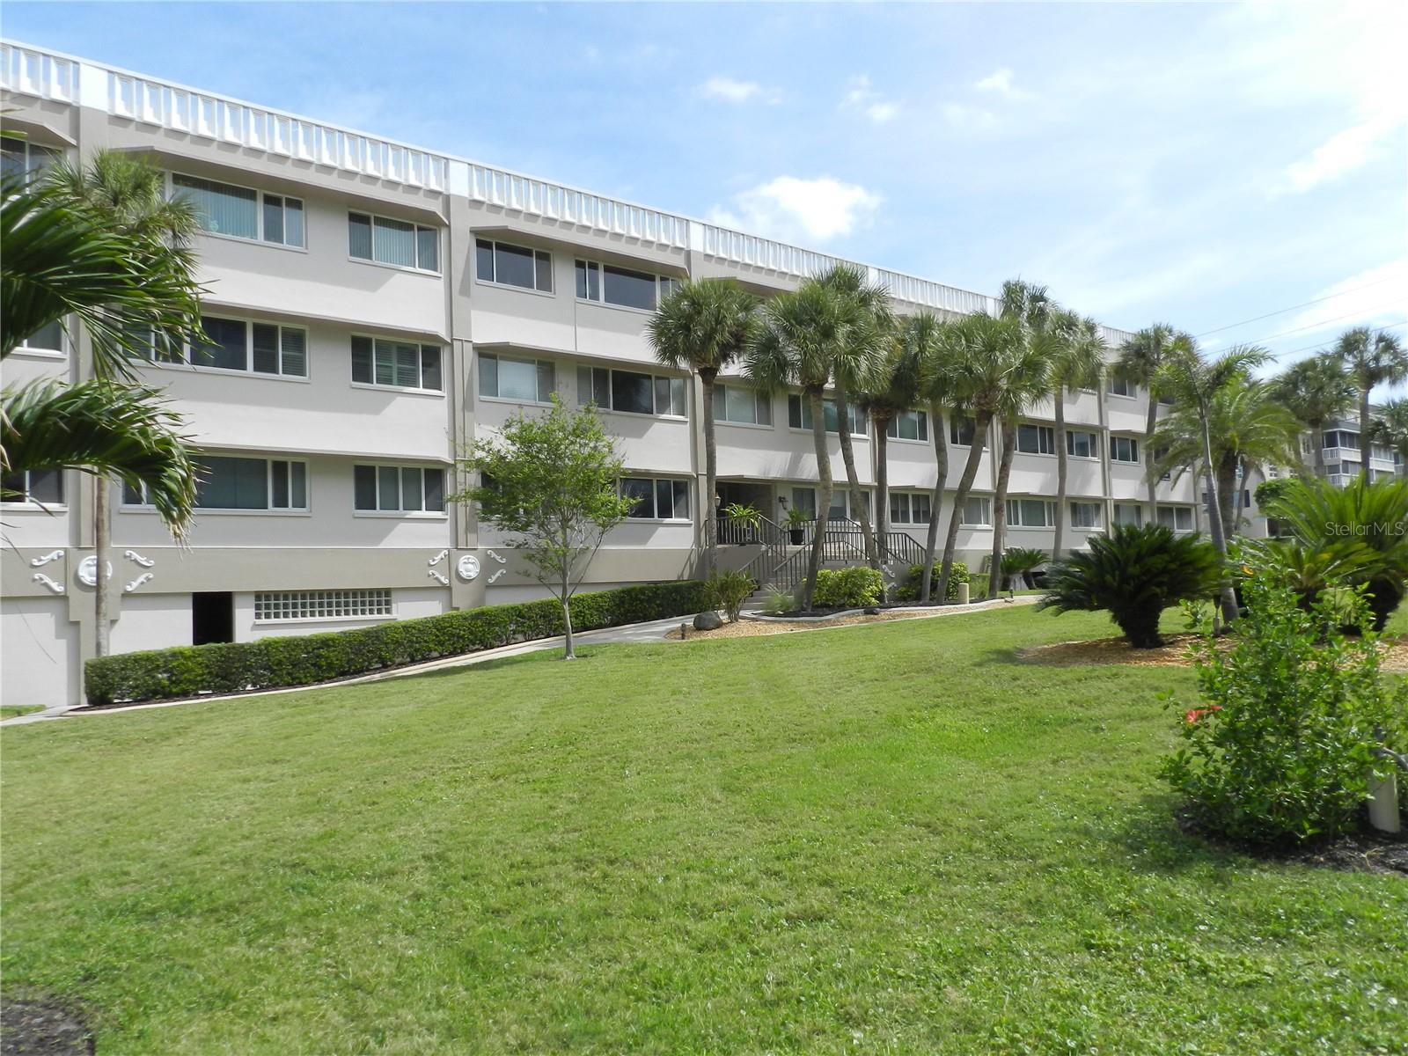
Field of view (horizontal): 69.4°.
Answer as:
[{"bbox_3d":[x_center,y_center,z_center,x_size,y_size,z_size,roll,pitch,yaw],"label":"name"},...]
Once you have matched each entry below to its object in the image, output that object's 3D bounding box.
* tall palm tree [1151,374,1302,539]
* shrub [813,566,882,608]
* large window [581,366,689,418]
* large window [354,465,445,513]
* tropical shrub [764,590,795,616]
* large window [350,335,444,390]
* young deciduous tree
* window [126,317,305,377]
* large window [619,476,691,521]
[{"bbox_3d":[16.171,-1.635,31.132,4.600,6.174,4.600,-2,-4,0],"label":"tall palm tree"},{"bbox_3d":[3.973,1.657,28.143,2.009,1.156,1.500,-2,-4,0],"label":"shrub"},{"bbox_3d":[-2.015,-3.931,29.476,3.872,1.200,0.140,1,-4,-39],"label":"large window"},{"bbox_3d":[-7.302,-0.921,24.532,2.289,1.135,0.150,1,-5,-39],"label":"large window"},{"bbox_3d":[1.802,1.802,24.500,0.769,0.610,0.730,-2,-3,4],"label":"tropical shrub"},{"bbox_3d":[-7.423,-3.988,24.728,2.298,1.175,0.150,1,-5,-39],"label":"large window"},{"bbox_3d":[-3.040,-0.027,19.751,3.350,5.050,3.300,-2,-4,0],"label":"young deciduous tree"},{"bbox_3d":[-10.739,-4.106,22.562,3.882,1.284,0.150,1,-5,-39],"label":"window"},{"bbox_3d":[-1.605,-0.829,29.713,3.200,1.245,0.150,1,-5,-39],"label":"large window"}]

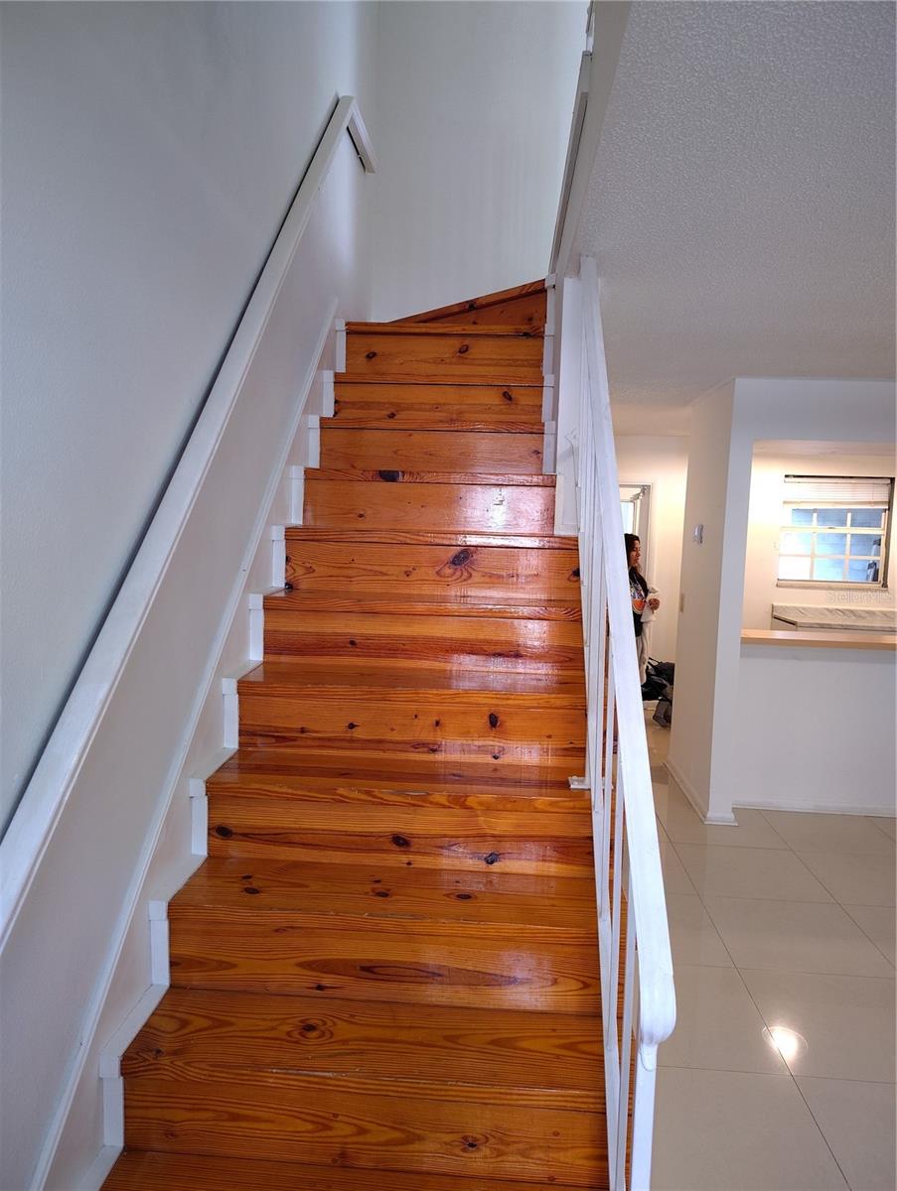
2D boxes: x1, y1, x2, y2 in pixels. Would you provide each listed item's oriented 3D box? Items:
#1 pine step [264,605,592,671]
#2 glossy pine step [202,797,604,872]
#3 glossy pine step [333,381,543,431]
[{"bbox_3d":[-0.053,0.111,2.517,0.970,0.200,0.230,2,5,4],"label":"pine step"},{"bbox_3d":[-0.089,0.551,2.086,0.975,0.200,0.240,2,5,4],"label":"glossy pine step"},{"bbox_3d":[-0.035,-0.766,3.329,0.830,0.202,0.240,2,5,4],"label":"glossy pine step"}]

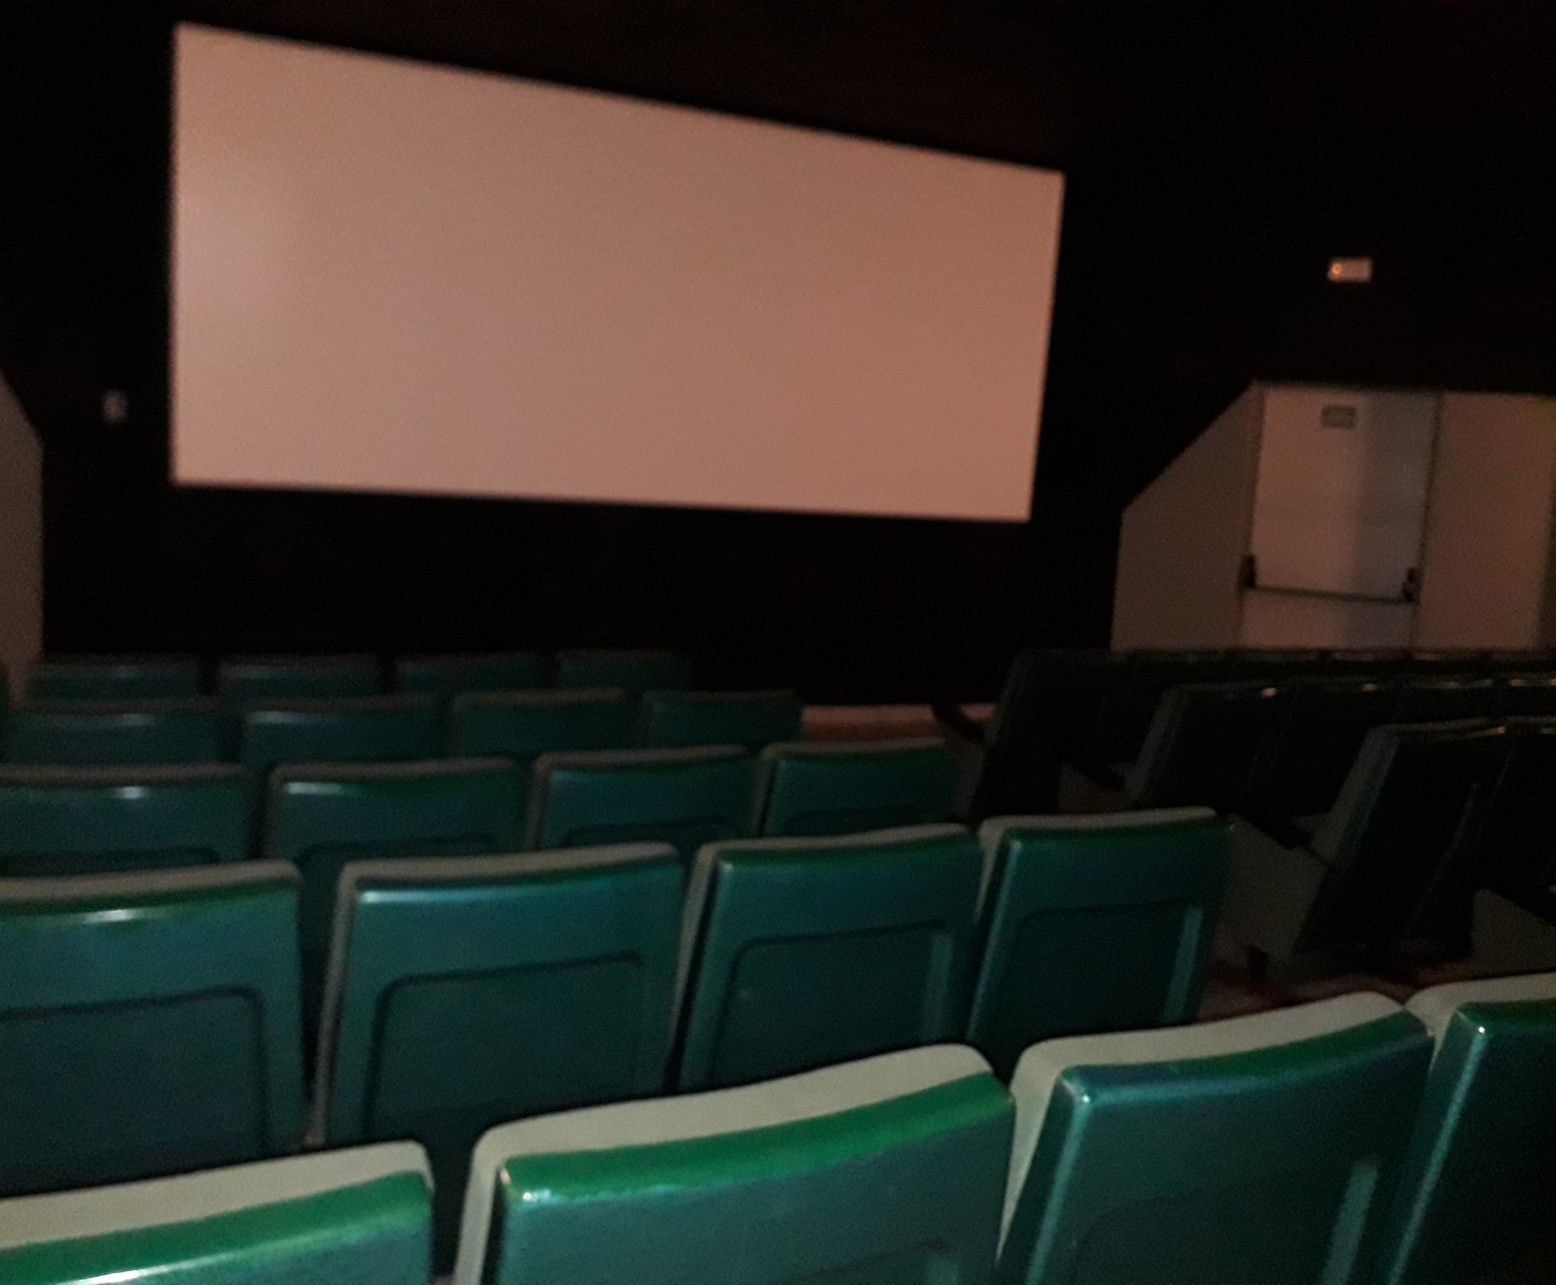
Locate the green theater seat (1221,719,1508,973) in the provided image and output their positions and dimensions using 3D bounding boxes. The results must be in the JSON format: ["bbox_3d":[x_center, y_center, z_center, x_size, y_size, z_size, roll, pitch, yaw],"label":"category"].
[{"bbox_3d":[1.906,0.670,4.396,0.616,0.924,0.627,0,8,-24],"label":"green theater seat"}]

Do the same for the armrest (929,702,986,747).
[{"bbox_3d":[0.825,0.370,6.106,0.067,0.056,0.336,0,17,-24],"label":"armrest"}]

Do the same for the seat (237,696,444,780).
[{"bbox_3d":[-1.318,0.573,3.958,0.588,0.918,0.616,0,8,-24],"label":"seat"}]

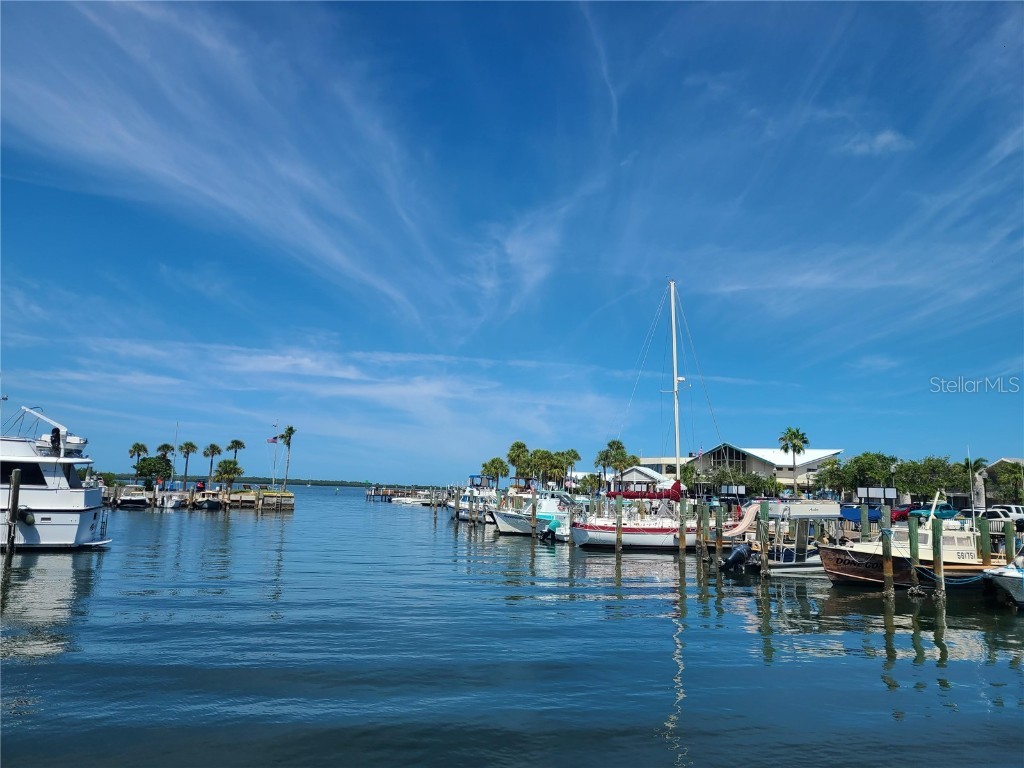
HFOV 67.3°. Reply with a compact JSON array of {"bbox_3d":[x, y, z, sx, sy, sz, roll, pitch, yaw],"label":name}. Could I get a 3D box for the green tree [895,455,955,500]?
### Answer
[{"bbox_3d":[40.784,10.332,76.136,5.800,6.200,5.300,1,-8,0],"label":"green tree"}]

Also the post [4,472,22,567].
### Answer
[{"bbox_3d":[-18.439,4.796,28.449,0.340,3.250,0.340,1,-8,0],"label":"post"}]

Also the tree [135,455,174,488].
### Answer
[{"bbox_3d":[-45.531,11.397,98.136,5.100,4.410,4.700,1,-8,0],"label":"tree"}]

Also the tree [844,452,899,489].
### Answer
[{"bbox_3d":[36.927,10.015,79.000,5.500,6.300,5.500,1,-8,0],"label":"tree"}]

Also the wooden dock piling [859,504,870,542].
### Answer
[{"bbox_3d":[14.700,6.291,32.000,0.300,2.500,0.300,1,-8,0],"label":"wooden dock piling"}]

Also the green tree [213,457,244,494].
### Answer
[{"bbox_3d":[-30.854,10.021,84.000,3.200,3.600,3.200,1,-8,0],"label":"green tree"}]

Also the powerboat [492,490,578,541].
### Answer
[{"bbox_3d":[1.406,7.850,46.000,5.400,2.950,2.300,-2,-8,21],"label":"powerboat"}]

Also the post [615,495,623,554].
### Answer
[{"bbox_3d":[5.350,6.996,38.709,0.300,2.700,0.300,1,-8,0],"label":"post"}]

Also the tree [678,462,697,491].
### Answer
[{"bbox_3d":[19.318,11.224,84.639,2.200,5.259,2.200,2,-8,0],"label":"tree"}]

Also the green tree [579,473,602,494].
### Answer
[{"bbox_3d":[8.370,11.275,82.000,2.600,3.500,2.600,1,-8,0],"label":"green tree"}]

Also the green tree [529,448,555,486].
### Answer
[{"bbox_3d":[3.452,10.854,90.000,3.100,6.500,3.100,1,-8,0],"label":"green tree"}]

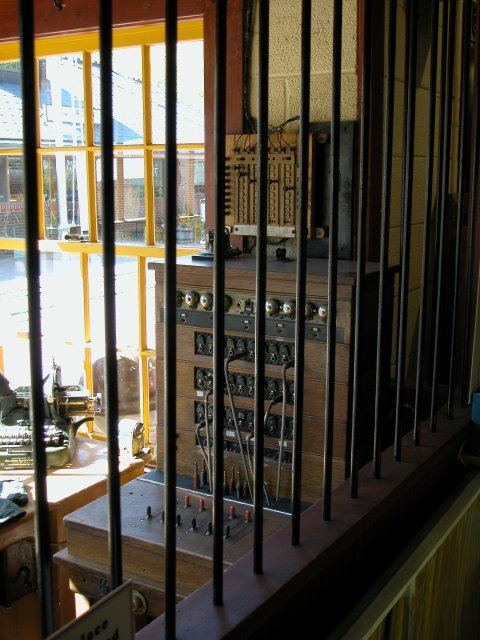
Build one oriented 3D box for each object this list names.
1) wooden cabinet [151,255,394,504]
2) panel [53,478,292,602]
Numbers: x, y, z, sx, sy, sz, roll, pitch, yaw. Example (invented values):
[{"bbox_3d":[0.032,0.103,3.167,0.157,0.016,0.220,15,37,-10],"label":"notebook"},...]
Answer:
[{"bbox_3d":[0.087,0.137,2.231,0.582,0.574,0.320,6,11,29],"label":"wooden cabinet"},{"bbox_3d":[-0.106,0.524,1.951,0.592,0.100,0.340,6,11,29],"label":"panel"}]

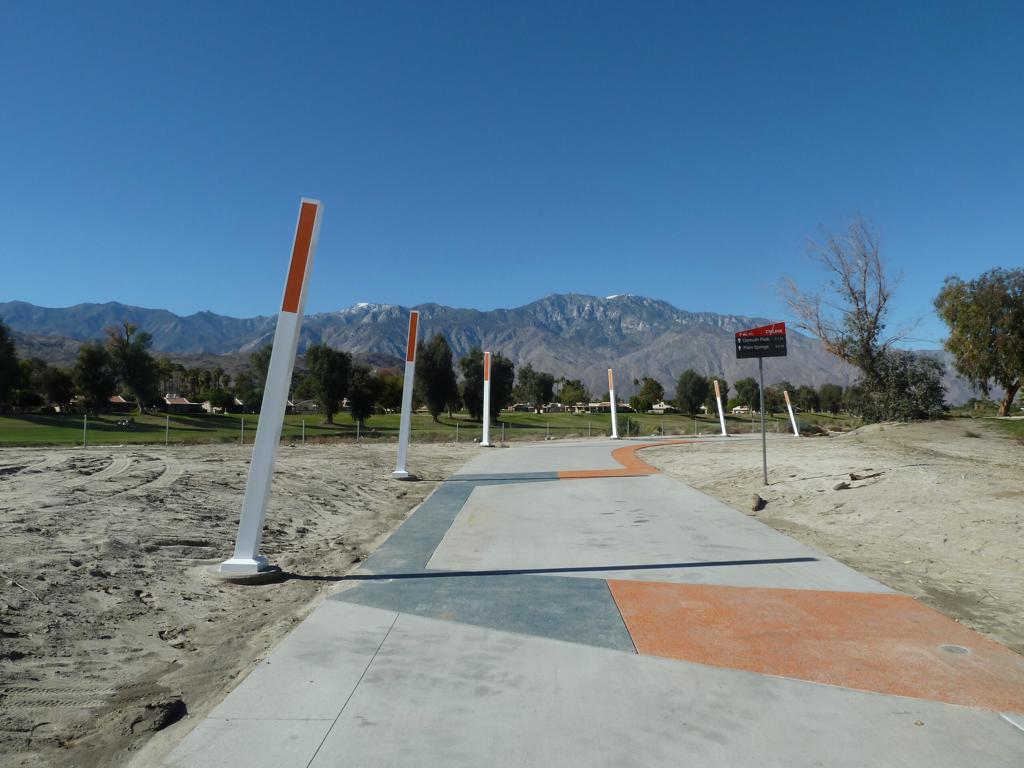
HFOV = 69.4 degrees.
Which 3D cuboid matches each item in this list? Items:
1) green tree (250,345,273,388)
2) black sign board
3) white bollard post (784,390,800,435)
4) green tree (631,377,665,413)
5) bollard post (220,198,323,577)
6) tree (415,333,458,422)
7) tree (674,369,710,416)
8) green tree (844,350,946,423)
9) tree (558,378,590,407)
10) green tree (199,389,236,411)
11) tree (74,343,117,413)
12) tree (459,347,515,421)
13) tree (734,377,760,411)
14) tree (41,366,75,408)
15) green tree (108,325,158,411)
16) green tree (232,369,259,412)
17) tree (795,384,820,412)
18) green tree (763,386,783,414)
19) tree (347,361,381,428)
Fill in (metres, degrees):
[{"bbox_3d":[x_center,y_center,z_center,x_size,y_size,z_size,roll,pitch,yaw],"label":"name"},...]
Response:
[{"bbox_3d":[-55.862,-1.379,170.000,8.506,15.862,8.081,0,-2,0],"label":"green tree"},{"bbox_3d":[4.319,-0.753,12.800,0.860,0.610,0.050,-2,-2,5],"label":"black sign board"},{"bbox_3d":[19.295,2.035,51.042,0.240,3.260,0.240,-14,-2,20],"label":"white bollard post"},{"bbox_3d":[36.258,2.901,195.000,7.911,9.757,7.515,0,-2,0],"label":"green tree"},{"bbox_3d":[-2.124,-0.018,6.765,0.290,3.438,0.290,9,-6,-3],"label":"bollard post"},{"bbox_3d":[-8.838,-0.756,86.000,5.470,10.470,5.300,0,-2,0],"label":"tree"},{"bbox_3d":[33.043,1.597,135.000,6.024,8.854,5.723,0,-2,0],"label":"tree"},{"bbox_3d":[21.151,0.139,41.000,5.660,3.770,5.000,0,-2,0],"label":"green tree"},{"bbox_3d":[16.217,2.901,195.000,7.911,8.702,7.515,0,-2,0],"label":"tree"},{"bbox_3d":[-59.939,3.245,150.000,7.300,4.670,6.500,0,-2,0],"label":"green tree"},{"bbox_3d":[-73.218,-1.055,130.000,7.380,12.480,7.300,0,-2,0],"label":"tree"},{"bbox_3d":[-2.684,0.219,81.000,5.910,8.220,6.000,0,-2,0],"label":"tree"},{"bbox_3d":[55.730,2.662,175.000,6.153,8.874,5.845,0,-2,0],"label":"tree"},{"bbox_3d":[-89.118,0.980,145.000,6.667,8.823,6.333,0,-2,0],"label":"tree"},{"bbox_3d":[-74.608,-3.039,145.000,9.804,18.039,9.314,0,-2,0],"label":"green tree"},{"bbox_3d":[-53.651,1.318,150.000,6.090,8.920,6.000,0,-2,0],"label":"green tree"},{"bbox_3d":[67.931,3.391,170.000,5.980,6.550,6.000,0,-2,0],"label":"tree"},{"bbox_3d":[50.022,3.264,142.000,3.840,5.570,4.000,0,-2,0],"label":"green tree"},{"bbox_3d":[-13.856,1.073,69.000,2.986,6.158,2.837,0,-2,0],"label":"tree"}]

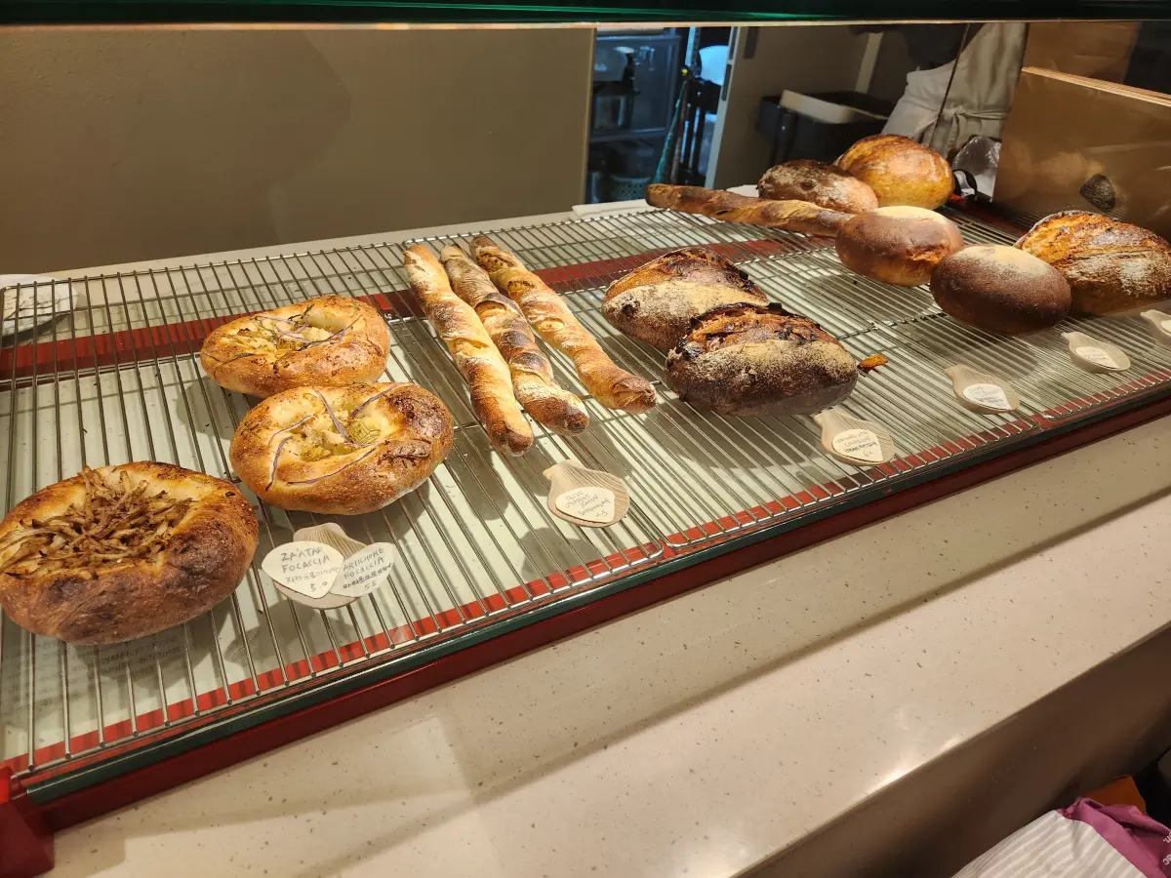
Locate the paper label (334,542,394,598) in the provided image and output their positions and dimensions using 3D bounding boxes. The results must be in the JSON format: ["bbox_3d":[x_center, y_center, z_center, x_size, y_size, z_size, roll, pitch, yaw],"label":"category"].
[{"bbox_3d":[-0.141,0.082,0.481,0.052,0.004,0.037,-24,53,-35],"label":"paper label"}]

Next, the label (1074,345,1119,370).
[{"bbox_3d":[0.544,-0.088,0.829,0.036,0.004,0.046,-1,44,-10],"label":"label"}]

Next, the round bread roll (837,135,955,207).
[{"bbox_3d":[0.479,-0.409,1.206,0.160,0.090,0.170,-15,39,-26],"label":"round bread roll"}]

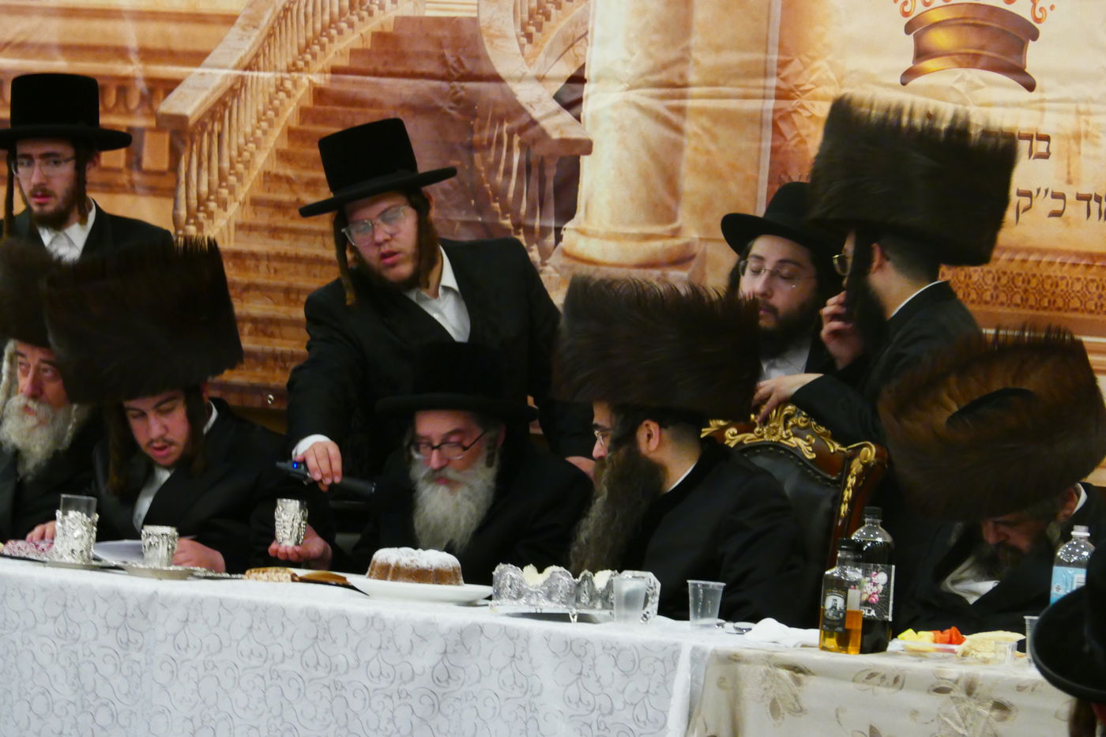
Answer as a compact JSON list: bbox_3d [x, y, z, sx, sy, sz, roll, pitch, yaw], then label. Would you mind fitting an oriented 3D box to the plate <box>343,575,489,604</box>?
[{"bbox_3d":[-0.271,0.451,15.636,0.300,0.032,0.300,4,1,0],"label":"plate"}]

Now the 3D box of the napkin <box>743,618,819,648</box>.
[{"bbox_3d":[0.449,0.513,15.029,0.160,0.042,0.150,4,1,0],"label":"napkin"}]

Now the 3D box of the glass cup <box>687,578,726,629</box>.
[{"bbox_3d":[0.292,0.454,14.750,0.073,0.088,0.073,4,1,0],"label":"glass cup"}]

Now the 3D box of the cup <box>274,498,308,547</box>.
[{"bbox_3d":[-0.542,0.318,15.900,0.068,0.094,0.068,3,2,0],"label":"cup"}]

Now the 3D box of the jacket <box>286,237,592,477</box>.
[{"bbox_3d":[-0.240,0.122,16.450,0.610,0.780,0.440,-2,8,9],"label":"jacket"}]

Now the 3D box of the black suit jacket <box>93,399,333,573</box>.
[{"bbox_3d":[-0.699,0.378,15.550,0.510,0.650,0.430,5,2,25],"label":"black suit jacket"}]

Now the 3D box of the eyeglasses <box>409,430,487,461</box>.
[{"bbox_3d":[-0.205,0.142,16.053,0.138,0.042,0.140,3,27,29],"label":"eyeglasses"}]

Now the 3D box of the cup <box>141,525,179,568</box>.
[{"bbox_3d":[-0.818,0.371,16.000,0.076,0.087,0.076,3,2,0],"label":"cup"}]

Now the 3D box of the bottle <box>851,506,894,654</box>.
[{"bbox_3d":[0.618,0.408,14.893,0.083,0.280,0.083,4,1,0],"label":"bottle"}]

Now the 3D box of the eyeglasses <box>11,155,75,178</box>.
[{"bbox_3d":[-1.092,-0.440,16.813,0.135,0.042,0.140,2,2,25],"label":"eyeglasses"}]

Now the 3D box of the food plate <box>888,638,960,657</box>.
[{"bbox_3d":[0.715,0.527,14.550,0.180,0.025,0.180,4,1,0],"label":"food plate"}]

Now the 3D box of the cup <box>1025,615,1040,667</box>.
[{"bbox_3d":[0.929,0.520,14.600,0.073,0.096,0.073,3,2,0],"label":"cup"}]

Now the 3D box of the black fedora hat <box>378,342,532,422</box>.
[{"bbox_3d":[-0.200,0.025,15.800,0.320,0.155,0.350,3,5,0],"label":"black fedora hat"}]

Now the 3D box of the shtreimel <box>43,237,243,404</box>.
[{"bbox_3d":[-0.865,-0.100,16.200,0.380,0.225,0.390,-11,15,3],"label":"shtreimel"}]

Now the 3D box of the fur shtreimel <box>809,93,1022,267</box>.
[{"bbox_3d":[0.757,-0.396,16.150,0.395,0.265,0.385,13,2,18],"label":"fur shtreimel"}]

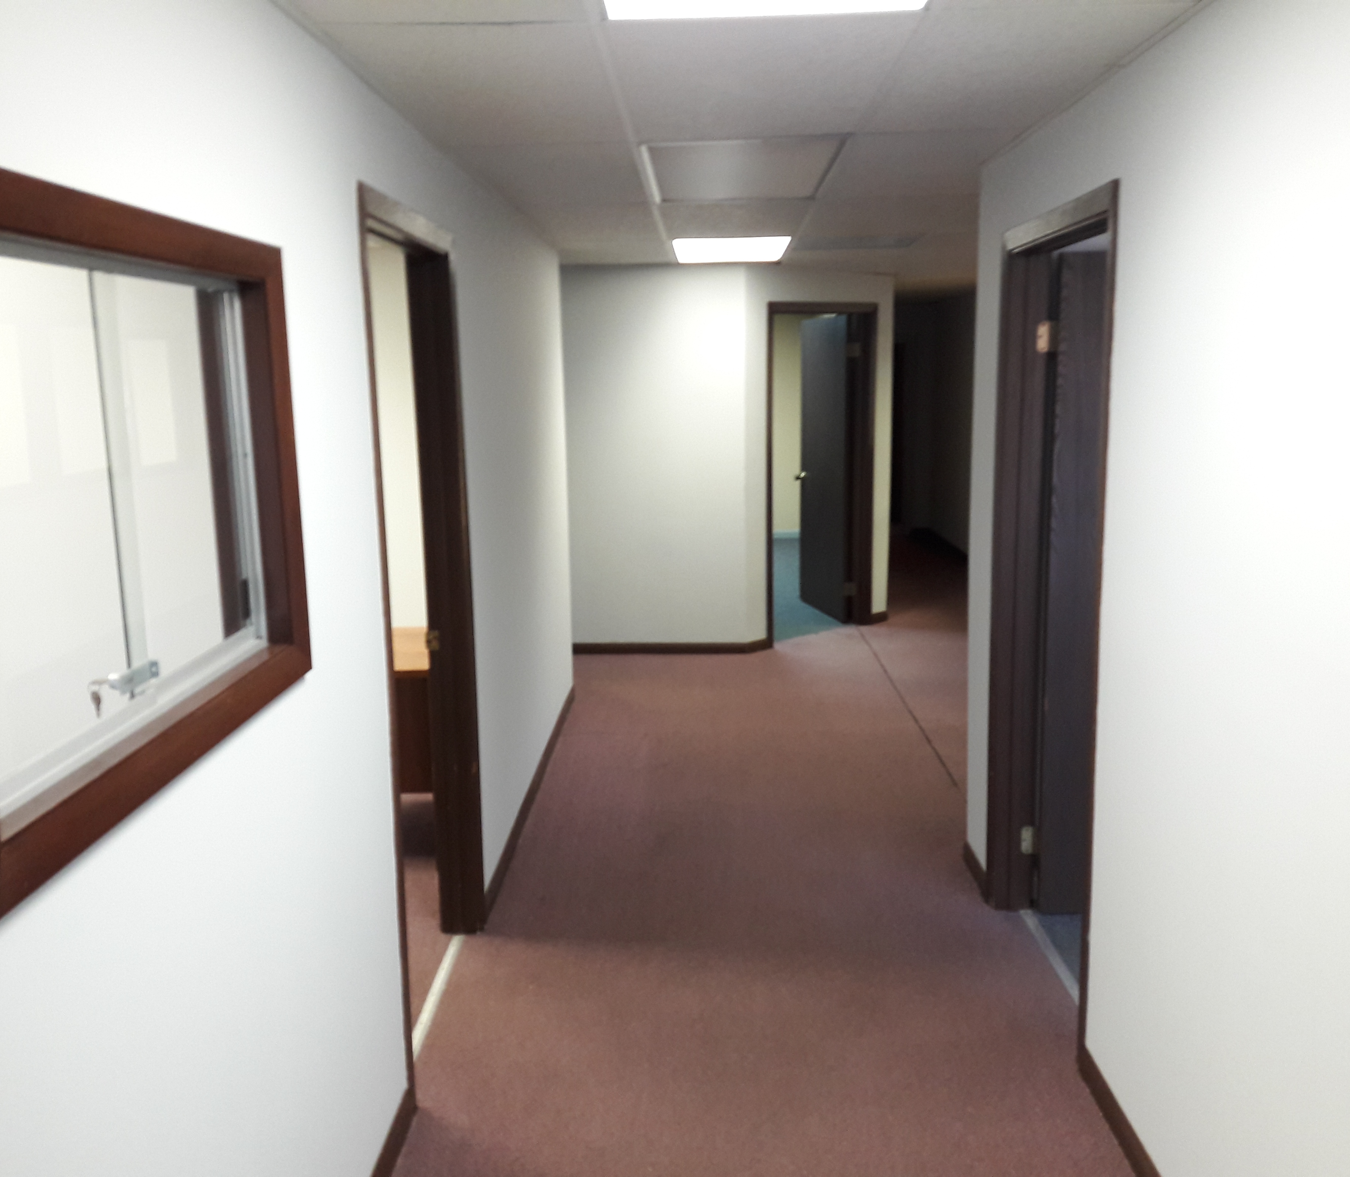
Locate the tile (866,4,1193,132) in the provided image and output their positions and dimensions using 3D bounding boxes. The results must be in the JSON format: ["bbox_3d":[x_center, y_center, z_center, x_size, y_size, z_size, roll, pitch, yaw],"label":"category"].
[{"bbox_3d":[0.735,-1.197,2.991,0.494,0.020,1.220,-1,9,2],"label":"tile"}]

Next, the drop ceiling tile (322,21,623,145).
[{"bbox_3d":[-0.396,-1.179,3.022,0.551,0.020,1.220,-1,9,2],"label":"drop ceiling tile"}]

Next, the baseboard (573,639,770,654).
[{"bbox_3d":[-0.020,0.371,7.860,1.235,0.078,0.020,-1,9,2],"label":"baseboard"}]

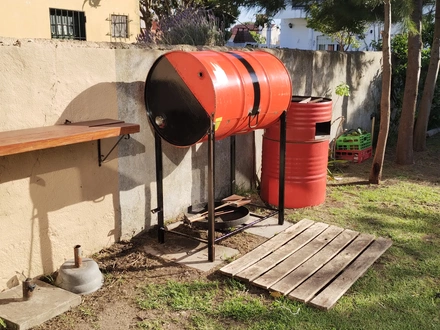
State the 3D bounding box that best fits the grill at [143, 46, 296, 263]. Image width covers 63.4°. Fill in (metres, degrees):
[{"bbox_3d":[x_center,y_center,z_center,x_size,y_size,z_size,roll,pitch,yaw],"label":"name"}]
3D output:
[{"bbox_3d":[0.041,-0.127,2.520,0.610,1.301,0.890,9,17,38],"label":"grill"}]

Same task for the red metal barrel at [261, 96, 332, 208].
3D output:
[{"bbox_3d":[0.676,-0.133,3.200,0.585,0.892,0.585,0,15,0],"label":"red metal barrel"}]

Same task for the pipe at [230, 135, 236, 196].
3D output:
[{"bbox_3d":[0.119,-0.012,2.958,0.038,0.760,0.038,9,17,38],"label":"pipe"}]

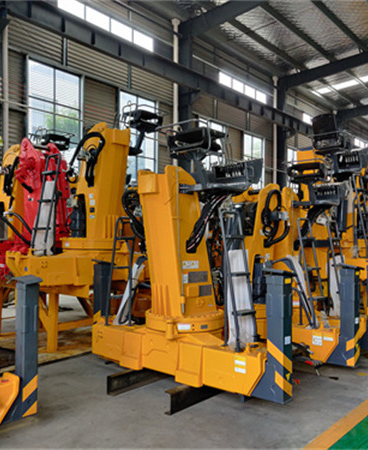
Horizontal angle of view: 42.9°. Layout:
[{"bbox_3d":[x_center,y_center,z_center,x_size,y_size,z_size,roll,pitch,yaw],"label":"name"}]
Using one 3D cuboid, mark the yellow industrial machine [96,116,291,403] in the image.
[{"bbox_3d":[-0.048,0.297,4.581,2.525,2.222,1.151,-2,-3,39],"label":"yellow industrial machine"}]

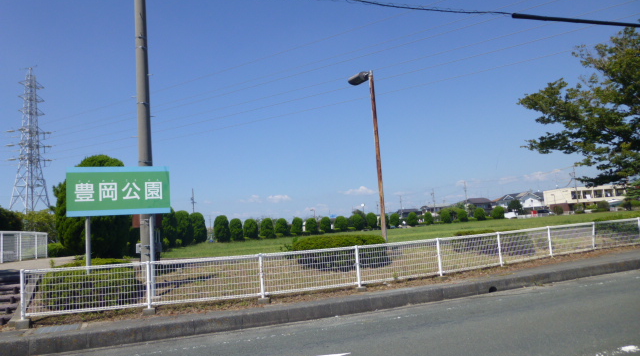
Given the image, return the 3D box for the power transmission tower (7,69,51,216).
[{"bbox_3d":[-76.547,-5.939,122.000,8.500,45.000,8.500,-6,-6,19],"label":"power transmission tower"}]

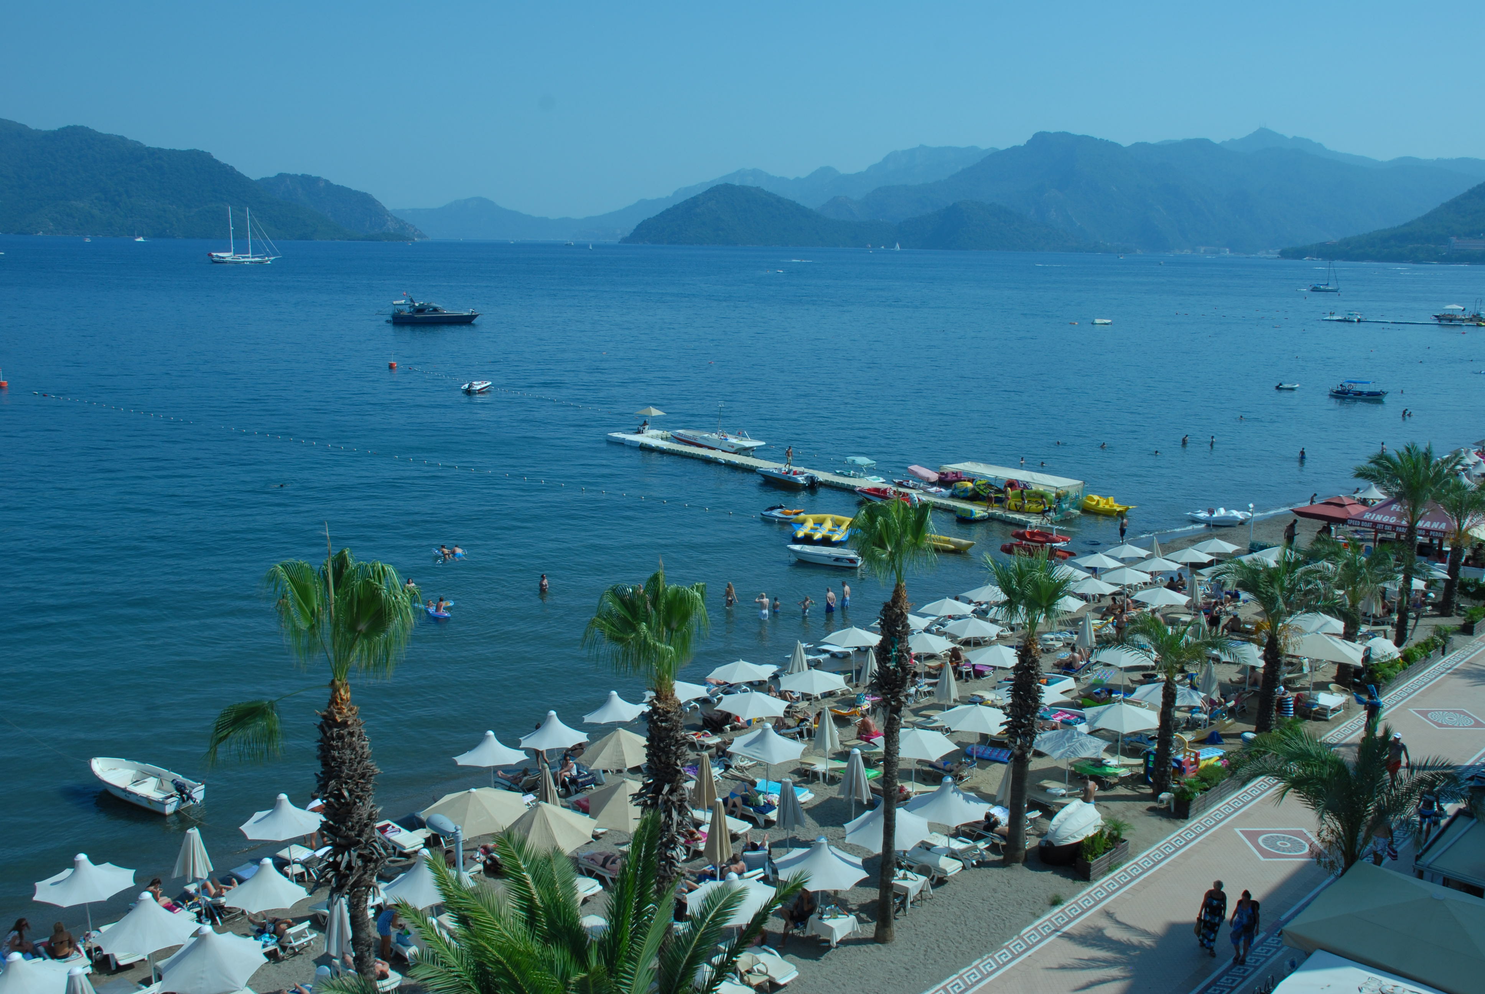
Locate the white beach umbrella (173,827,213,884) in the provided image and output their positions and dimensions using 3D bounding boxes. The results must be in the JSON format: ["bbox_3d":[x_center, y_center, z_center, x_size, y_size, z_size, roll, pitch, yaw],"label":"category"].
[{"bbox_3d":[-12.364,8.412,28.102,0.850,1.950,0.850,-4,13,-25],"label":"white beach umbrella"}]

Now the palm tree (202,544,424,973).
[{"bbox_3d":[-8.035,5.316,23.896,4.100,9.665,3.300,-3,12,-19],"label":"palm tree"}]

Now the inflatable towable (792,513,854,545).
[{"bbox_3d":[4.629,1.924,72.677,4.150,1.000,3.000,5,12,20],"label":"inflatable towable"}]

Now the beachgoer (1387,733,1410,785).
[{"bbox_3d":[17.883,7.269,33.769,0.620,1.768,0.420,10,15,38],"label":"beachgoer"}]

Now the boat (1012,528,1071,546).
[{"bbox_3d":[15.229,2.069,63.157,3.000,0.420,0.800,5,12,18],"label":"boat"}]

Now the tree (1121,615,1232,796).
[{"bbox_3d":[11.809,5.744,33.855,3.150,5.100,3.150,1,12,0],"label":"tree"}]

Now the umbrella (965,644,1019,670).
[{"bbox_3d":[8.628,5.962,42.079,2.150,2.050,2.150,4,12,12],"label":"umbrella"}]

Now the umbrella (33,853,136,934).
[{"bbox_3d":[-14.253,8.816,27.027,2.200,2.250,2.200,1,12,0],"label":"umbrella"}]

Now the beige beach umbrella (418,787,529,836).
[{"bbox_3d":[-6.513,8.080,30.104,2.600,2.100,2.600,-2,12,-13],"label":"beige beach umbrella"}]

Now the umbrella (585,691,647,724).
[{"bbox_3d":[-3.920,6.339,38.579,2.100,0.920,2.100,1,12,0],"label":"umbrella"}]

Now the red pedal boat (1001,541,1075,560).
[{"bbox_3d":[16.096,2.991,67.274,3.700,0.750,1.600,7,13,26],"label":"red pedal boat"}]

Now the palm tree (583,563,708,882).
[{"bbox_3d":[-1.721,6.006,22.859,2.300,9.800,2.300,0,12,-4],"label":"palm tree"}]

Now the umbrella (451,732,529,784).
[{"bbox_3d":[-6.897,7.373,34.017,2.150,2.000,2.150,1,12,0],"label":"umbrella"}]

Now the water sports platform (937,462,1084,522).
[{"bbox_3d":[17.058,-0.264,78.915,8.200,2.500,3.300,10,15,38],"label":"water sports platform"}]

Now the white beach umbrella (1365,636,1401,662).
[{"bbox_3d":[22.337,5.334,43.331,1.200,0.850,1.400,-11,16,-44],"label":"white beach umbrella"}]

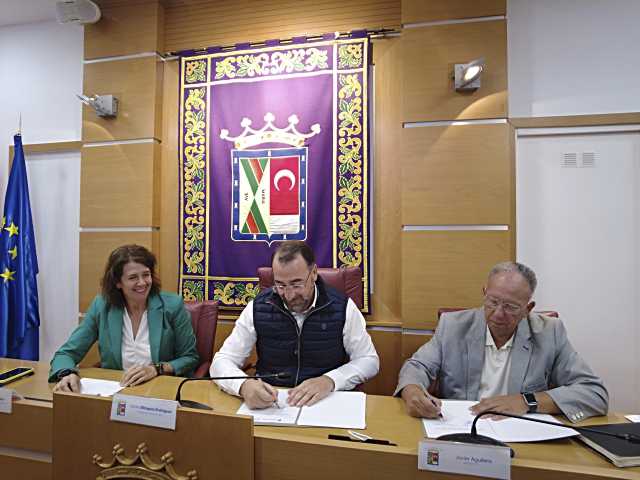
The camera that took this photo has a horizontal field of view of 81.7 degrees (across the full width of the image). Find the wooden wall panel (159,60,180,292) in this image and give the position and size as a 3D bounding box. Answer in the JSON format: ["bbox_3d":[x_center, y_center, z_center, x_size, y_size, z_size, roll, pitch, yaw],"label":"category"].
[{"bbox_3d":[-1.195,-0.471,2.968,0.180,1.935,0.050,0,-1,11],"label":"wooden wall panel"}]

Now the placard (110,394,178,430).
[{"bbox_3d":[-0.504,0.496,1.088,0.220,0.074,0.055,0,-1,14],"label":"placard"}]

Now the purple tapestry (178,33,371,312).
[{"bbox_3d":[-0.369,-0.479,2.741,1.468,1.984,0.040,0,-1,11],"label":"purple tapestry"}]

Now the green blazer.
[{"bbox_3d":[-0.869,0.488,1.710,0.590,0.470,0.400,0,-1,-9],"label":"green blazer"}]

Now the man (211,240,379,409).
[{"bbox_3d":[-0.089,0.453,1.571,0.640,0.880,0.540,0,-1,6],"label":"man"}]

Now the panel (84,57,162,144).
[{"bbox_3d":[-1.590,-1.091,2.956,0.665,0.650,0.050,0,-1,11],"label":"panel"}]

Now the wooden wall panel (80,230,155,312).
[{"bbox_3d":[-1.594,0.270,2.927,0.665,0.655,0.050,0,-1,11],"label":"wooden wall panel"}]

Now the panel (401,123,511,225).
[{"bbox_3d":[0.886,-0.425,2.461,0.681,0.653,0.050,0,-1,11],"label":"panel"}]

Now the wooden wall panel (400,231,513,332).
[{"bbox_3d":[0.884,0.274,2.446,0.681,0.653,0.050,0,-1,11],"label":"wooden wall panel"}]

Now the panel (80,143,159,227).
[{"bbox_3d":[-1.592,-0.415,2.942,0.665,0.648,0.050,0,-1,11],"label":"panel"}]

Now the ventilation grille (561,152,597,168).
[{"bbox_3d":[1.626,-0.498,2.334,0.196,0.100,0.020,0,-1,11],"label":"ventilation grille"}]

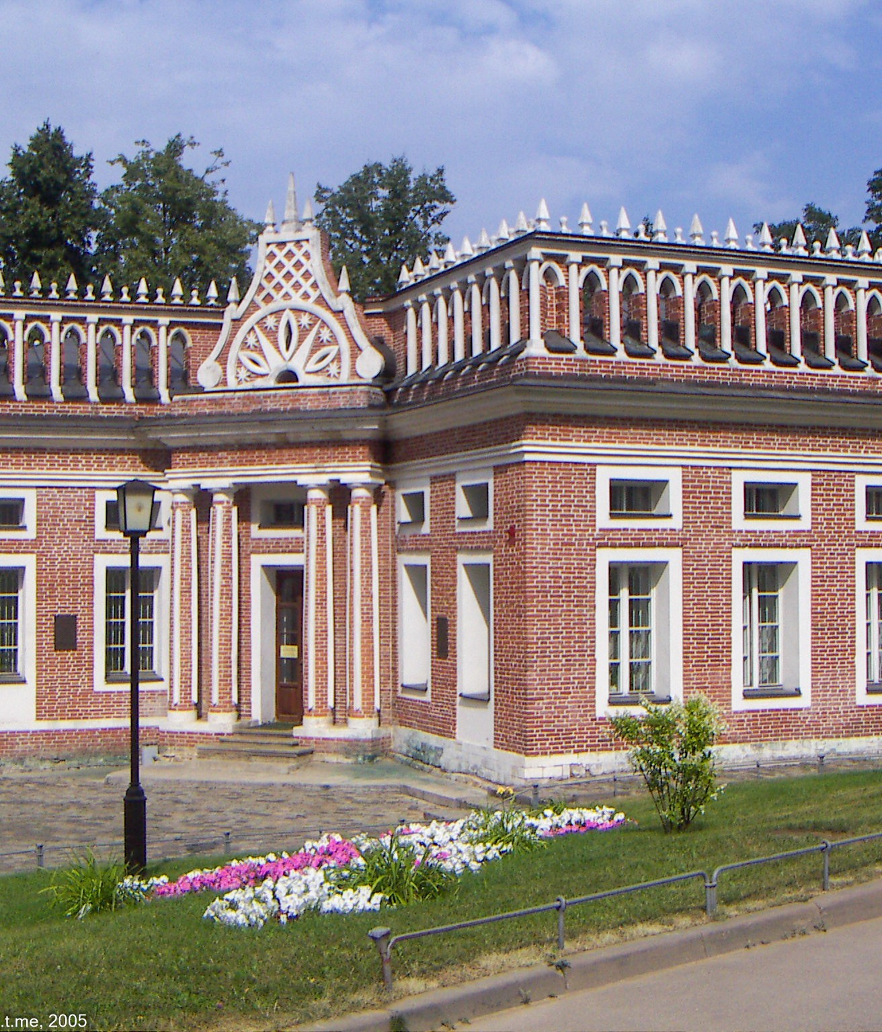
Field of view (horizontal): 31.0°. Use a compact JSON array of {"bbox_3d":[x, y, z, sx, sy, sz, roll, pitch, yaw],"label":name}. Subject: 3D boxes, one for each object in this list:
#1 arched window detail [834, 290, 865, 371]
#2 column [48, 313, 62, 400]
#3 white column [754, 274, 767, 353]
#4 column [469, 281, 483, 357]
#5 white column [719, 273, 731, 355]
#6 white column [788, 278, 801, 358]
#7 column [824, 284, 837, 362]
[{"bbox_3d":[7.069,-3.209,27.517,0.480,1.340,0.220,1,-3,-22],"label":"arched window detail"},{"bbox_3d":[-7.468,-3.088,30.895,0.196,1.717,0.202,1,-2,-23],"label":"column"},{"bbox_3d":[5.375,-3.409,26.770,0.170,1.310,0.170,1,-2,-23],"label":"white column"},{"bbox_3d":[0.593,-3.362,27.171,0.180,1.300,0.180,1,-3,-22],"label":"column"},{"bbox_3d":[4.737,-3.356,26.493,0.170,1.332,0.170,1,-2,-23],"label":"white column"},{"bbox_3d":[6.015,-3.371,27.044,0.170,1.287,0.170,0,-2,0],"label":"white column"},{"bbox_3d":[6.539,-3.234,26.702,0.196,1.370,0.202,0,-2,0],"label":"column"}]

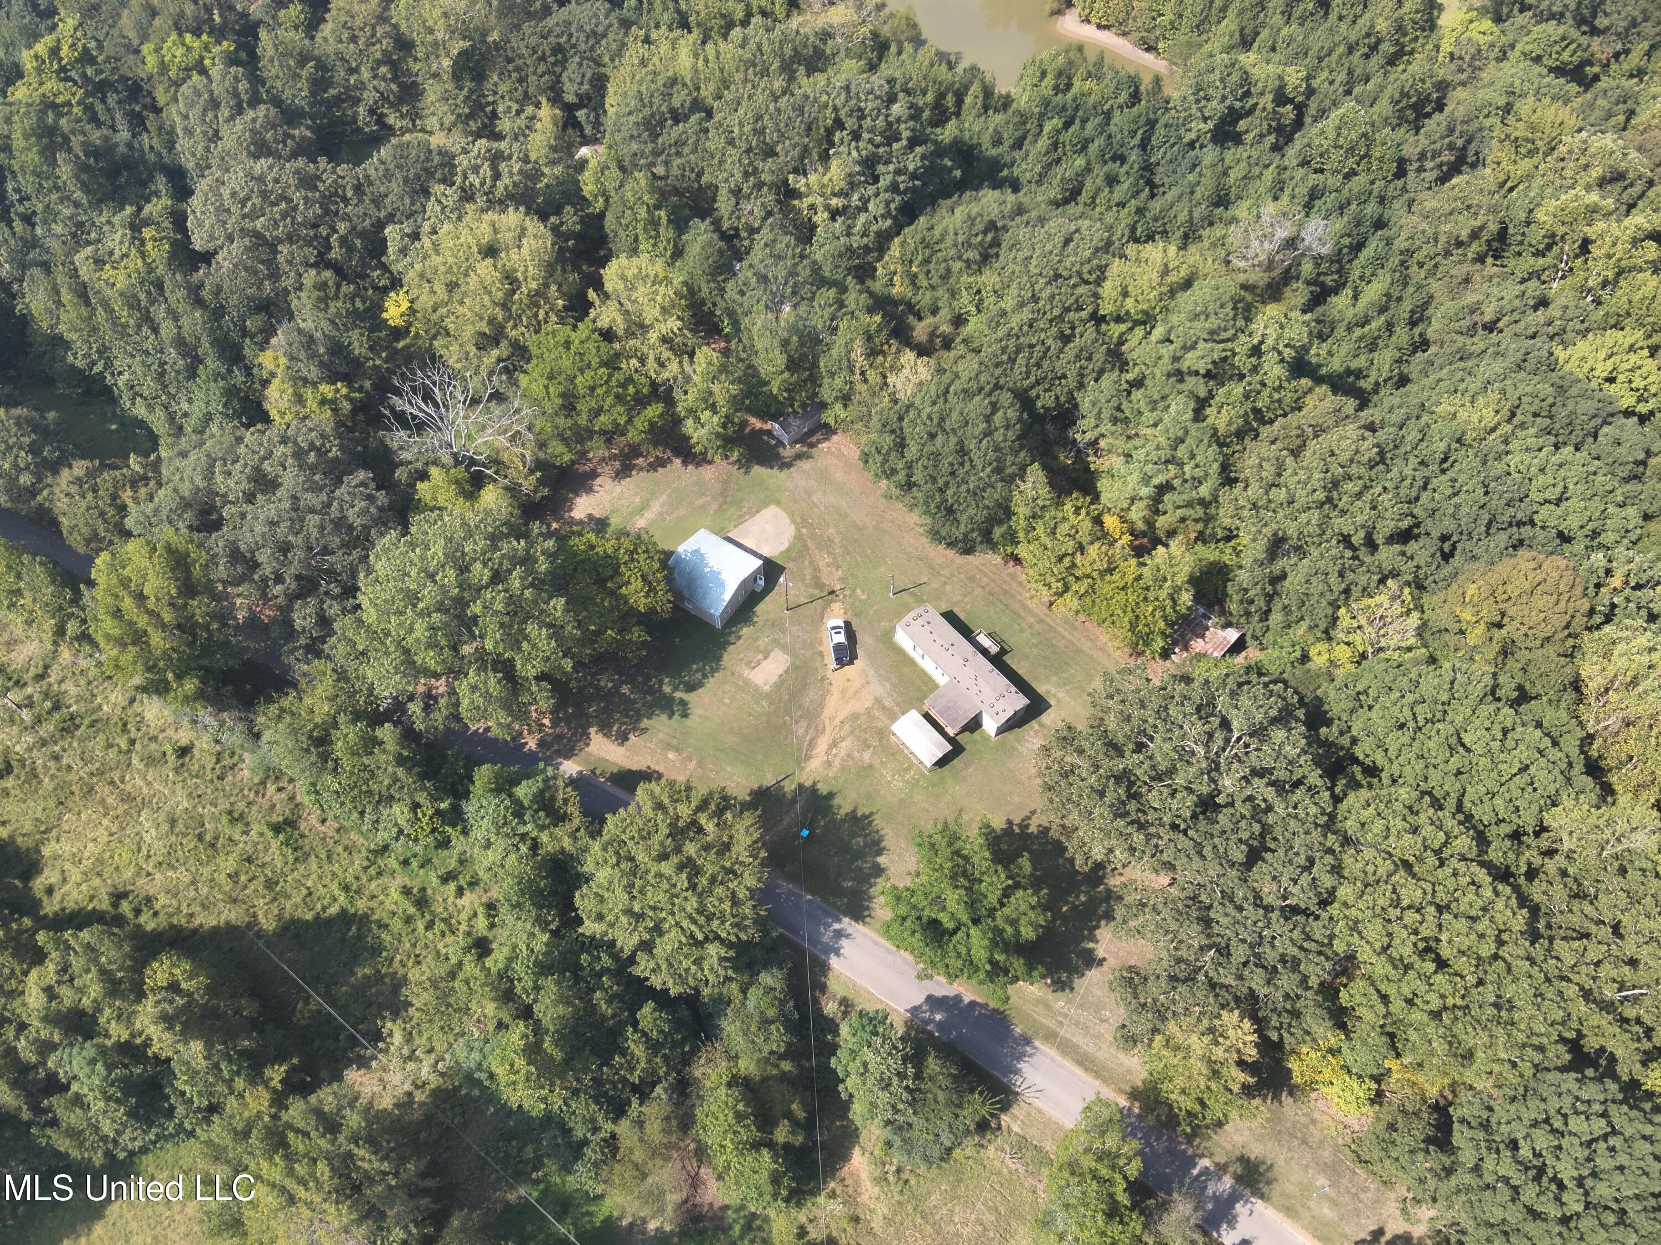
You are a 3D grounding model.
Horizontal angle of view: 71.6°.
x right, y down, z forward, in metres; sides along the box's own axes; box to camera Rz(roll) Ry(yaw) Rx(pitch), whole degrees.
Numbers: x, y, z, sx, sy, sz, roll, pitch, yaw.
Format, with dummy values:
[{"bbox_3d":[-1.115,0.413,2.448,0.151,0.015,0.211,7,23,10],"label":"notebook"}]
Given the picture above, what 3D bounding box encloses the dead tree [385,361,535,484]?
[{"bbox_3d":[-45.700,-23.800,143.400,18.200,15.000,17.300,0,57,0],"label":"dead tree"}]

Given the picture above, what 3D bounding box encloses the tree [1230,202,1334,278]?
[{"bbox_3d":[60.900,-49.300,159.300,13.700,16.500,12.500,0,57,0],"label":"tree"}]

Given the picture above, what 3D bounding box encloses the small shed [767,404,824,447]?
[{"bbox_3d":[-4.400,-27.100,153.100,6.500,2.650,3.550,-39,65,-22],"label":"small shed"}]

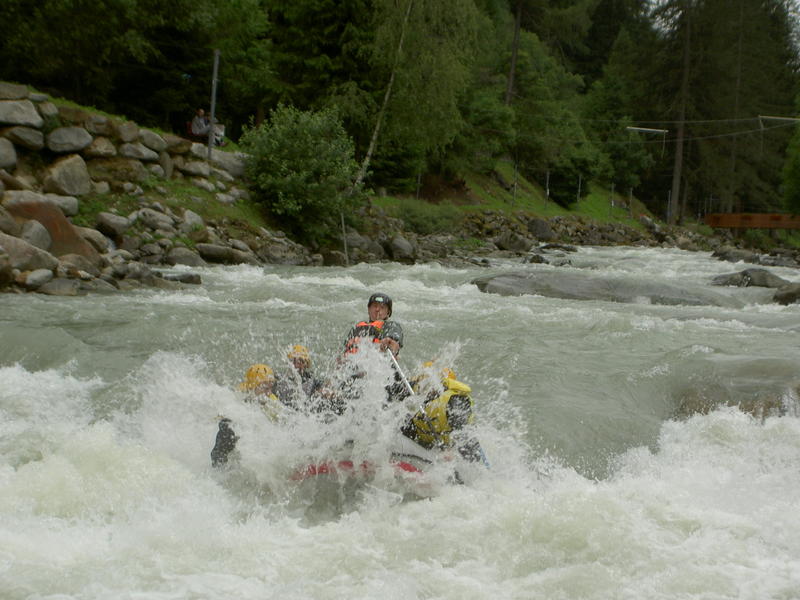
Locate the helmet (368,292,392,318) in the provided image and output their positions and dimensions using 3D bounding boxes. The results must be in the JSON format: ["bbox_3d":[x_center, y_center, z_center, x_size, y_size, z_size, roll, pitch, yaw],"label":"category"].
[{"bbox_3d":[-0.183,0.047,25.400,0.225,0.220,0.280,2,3,11],"label":"helmet"}]

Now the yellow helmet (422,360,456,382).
[{"bbox_3d":[0.343,0.626,23.500,0.240,0.200,0.280,16,6,17],"label":"yellow helmet"}]

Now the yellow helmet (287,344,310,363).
[{"bbox_3d":[-0.915,0.494,24.500,0.220,0.200,0.270,-2,3,-6],"label":"yellow helmet"}]

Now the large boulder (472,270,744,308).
[{"bbox_3d":[3.971,-0.200,51.500,5.100,0.750,2.600,3,1,0],"label":"large boulder"}]

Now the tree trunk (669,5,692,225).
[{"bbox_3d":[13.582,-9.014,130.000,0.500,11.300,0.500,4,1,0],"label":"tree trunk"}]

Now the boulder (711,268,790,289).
[{"bbox_3d":[8.166,-0.489,63.000,1.750,0.480,1.200,3,1,0],"label":"boulder"}]

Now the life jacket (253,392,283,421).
[{"bbox_3d":[-1.127,0.940,23.000,0.400,0.460,0.300,-8,9,-16],"label":"life jacket"}]

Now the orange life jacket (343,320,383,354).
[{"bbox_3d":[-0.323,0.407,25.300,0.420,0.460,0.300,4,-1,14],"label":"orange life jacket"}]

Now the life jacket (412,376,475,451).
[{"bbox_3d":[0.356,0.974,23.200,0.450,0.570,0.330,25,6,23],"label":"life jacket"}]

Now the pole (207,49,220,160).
[{"bbox_3d":[-5.380,-5.639,78.000,0.150,3.200,0.150,4,1,0],"label":"pole"}]

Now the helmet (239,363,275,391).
[{"bbox_3d":[-1.206,0.648,23.200,0.240,0.210,0.280,-7,12,-20],"label":"helmet"}]

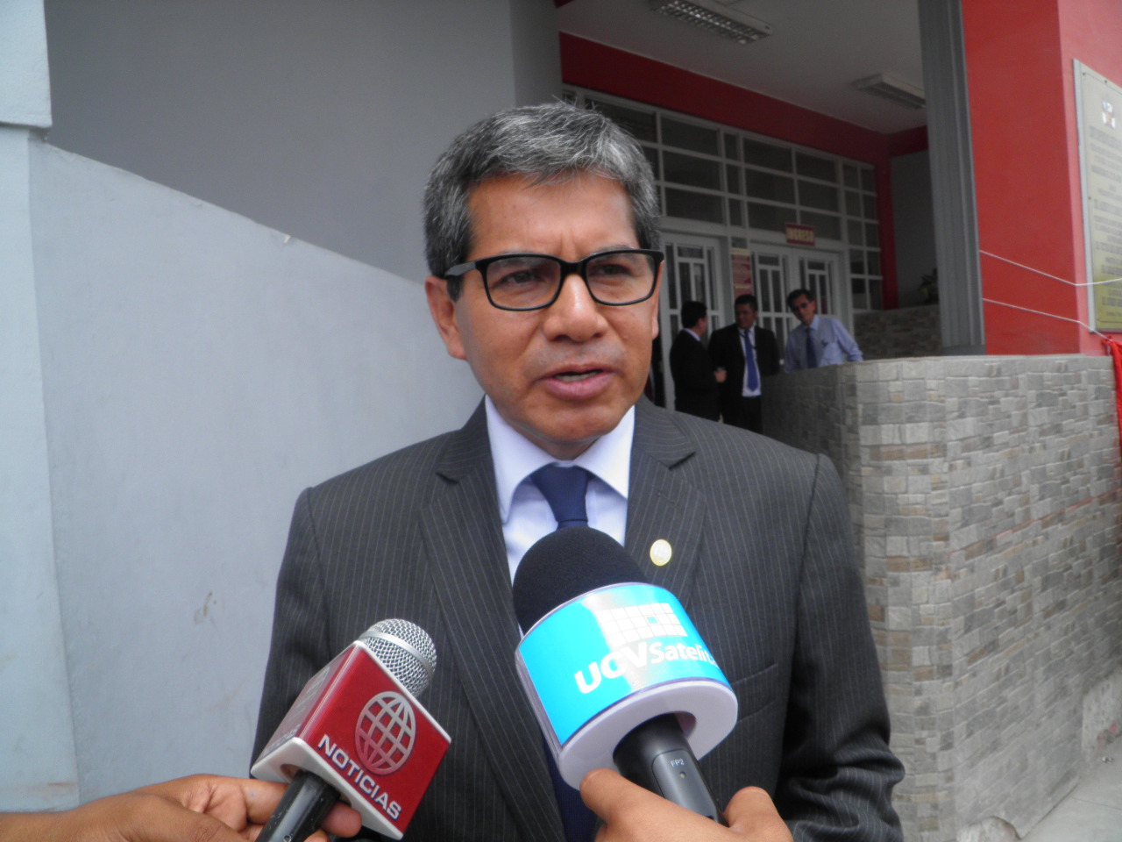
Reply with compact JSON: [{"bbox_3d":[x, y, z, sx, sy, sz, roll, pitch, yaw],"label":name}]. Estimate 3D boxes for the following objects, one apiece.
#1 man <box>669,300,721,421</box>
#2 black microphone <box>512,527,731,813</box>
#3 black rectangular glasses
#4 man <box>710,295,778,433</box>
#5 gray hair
[{"bbox_3d":[0.942,0.024,6.100,0.360,1.660,0.500,-4,0,-13],"label":"man"},{"bbox_3d":[0.040,0.150,0.513,0.100,0.098,0.245,-8,34,-16],"label":"black microphone"},{"bbox_3d":[-0.007,-0.096,0.678,0.140,0.046,0.143,-5,4,-18],"label":"black rectangular glasses"},{"bbox_3d":[1.319,-0.031,6.300,0.530,1.700,0.320,-4,0,7],"label":"man"},{"bbox_3d":[-0.019,-0.151,0.716,0.178,0.185,0.200,-5,4,-17],"label":"gray hair"}]

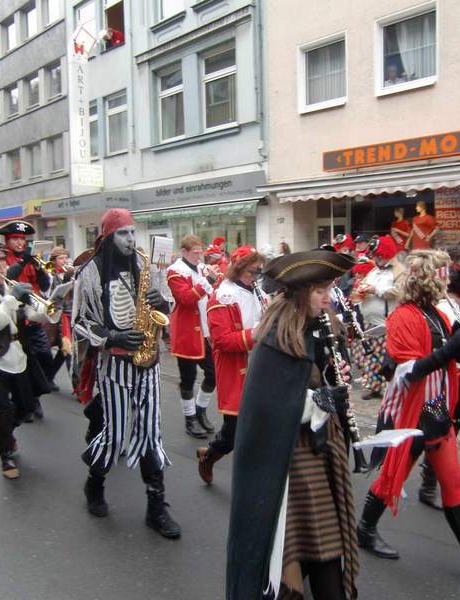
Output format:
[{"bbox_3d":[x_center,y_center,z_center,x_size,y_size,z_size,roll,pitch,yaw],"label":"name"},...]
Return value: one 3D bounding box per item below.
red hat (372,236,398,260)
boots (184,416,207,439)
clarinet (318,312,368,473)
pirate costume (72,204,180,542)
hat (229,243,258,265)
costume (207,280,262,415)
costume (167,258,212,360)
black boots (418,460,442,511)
[{"bbox_3d":[1.490,-0.492,5.300,0.250,0.220,0.230,-5,7,-41],"label":"red hat"},{"bbox_3d":[-0.306,1.126,5.045,0.270,0.180,0.110,3,6,41],"label":"boots"},{"bbox_3d":[0.447,0.346,2.235,0.080,0.660,0.080,-19,-12,37],"label":"clarinet"},{"bbox_3d":[-0.610,0.401,3.360,0.660,1.890,0.600,4,7,42],"label":"pirate costume"},{"bbox_3d":[0.090,-0.303,3.700,0.190,0.135,0.170,1,5,26],"label":"hat"},{"bbox_3d":[0.044,0.319,3.720,0.440,0.920,0.460,3,6,37],"label":"costume"},{"bbox_3d":[-0.359,0.087,5.102,0.360,0.880,0.470,2,5,30],"label":"costume"},{"bbox_3d":[1.279,1.154,3.470,0.260,0.340,0.110,3,6,37],"label":"black boots"}]

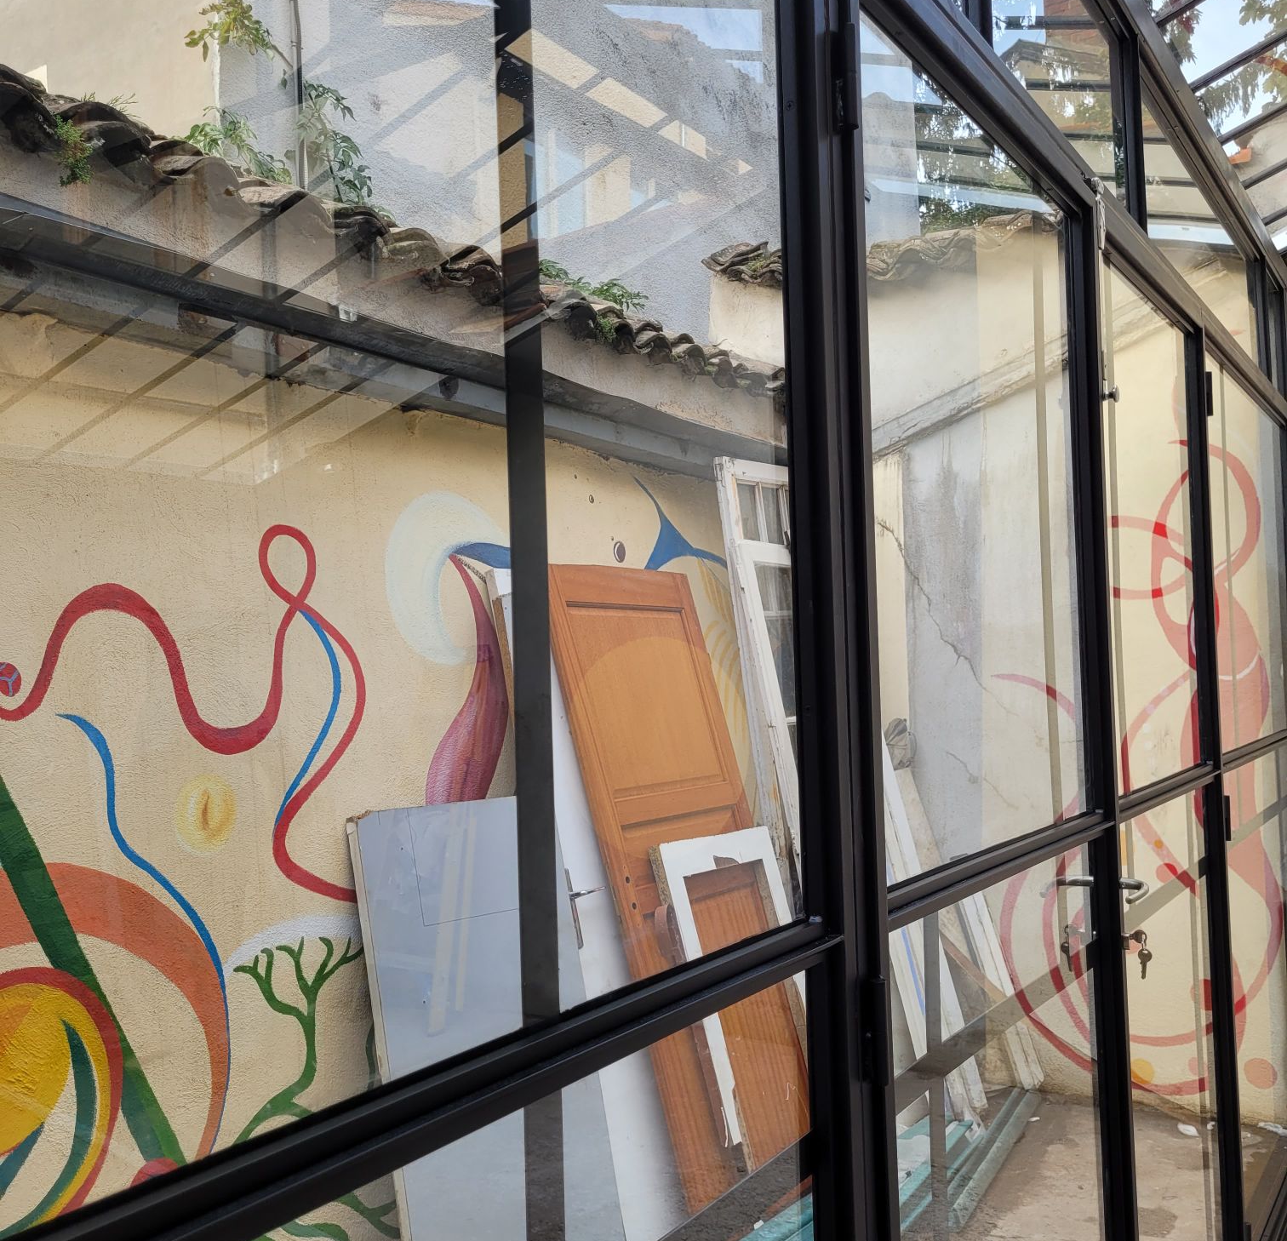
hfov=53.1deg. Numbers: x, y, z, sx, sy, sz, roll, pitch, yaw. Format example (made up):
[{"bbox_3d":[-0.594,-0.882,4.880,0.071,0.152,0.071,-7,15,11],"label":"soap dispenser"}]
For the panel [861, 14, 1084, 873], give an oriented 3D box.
[{"bbox_3d":[0.474,-0.190,1.752,0.025,0.981,0.885,-3,-3,33],"label":"panel"}]

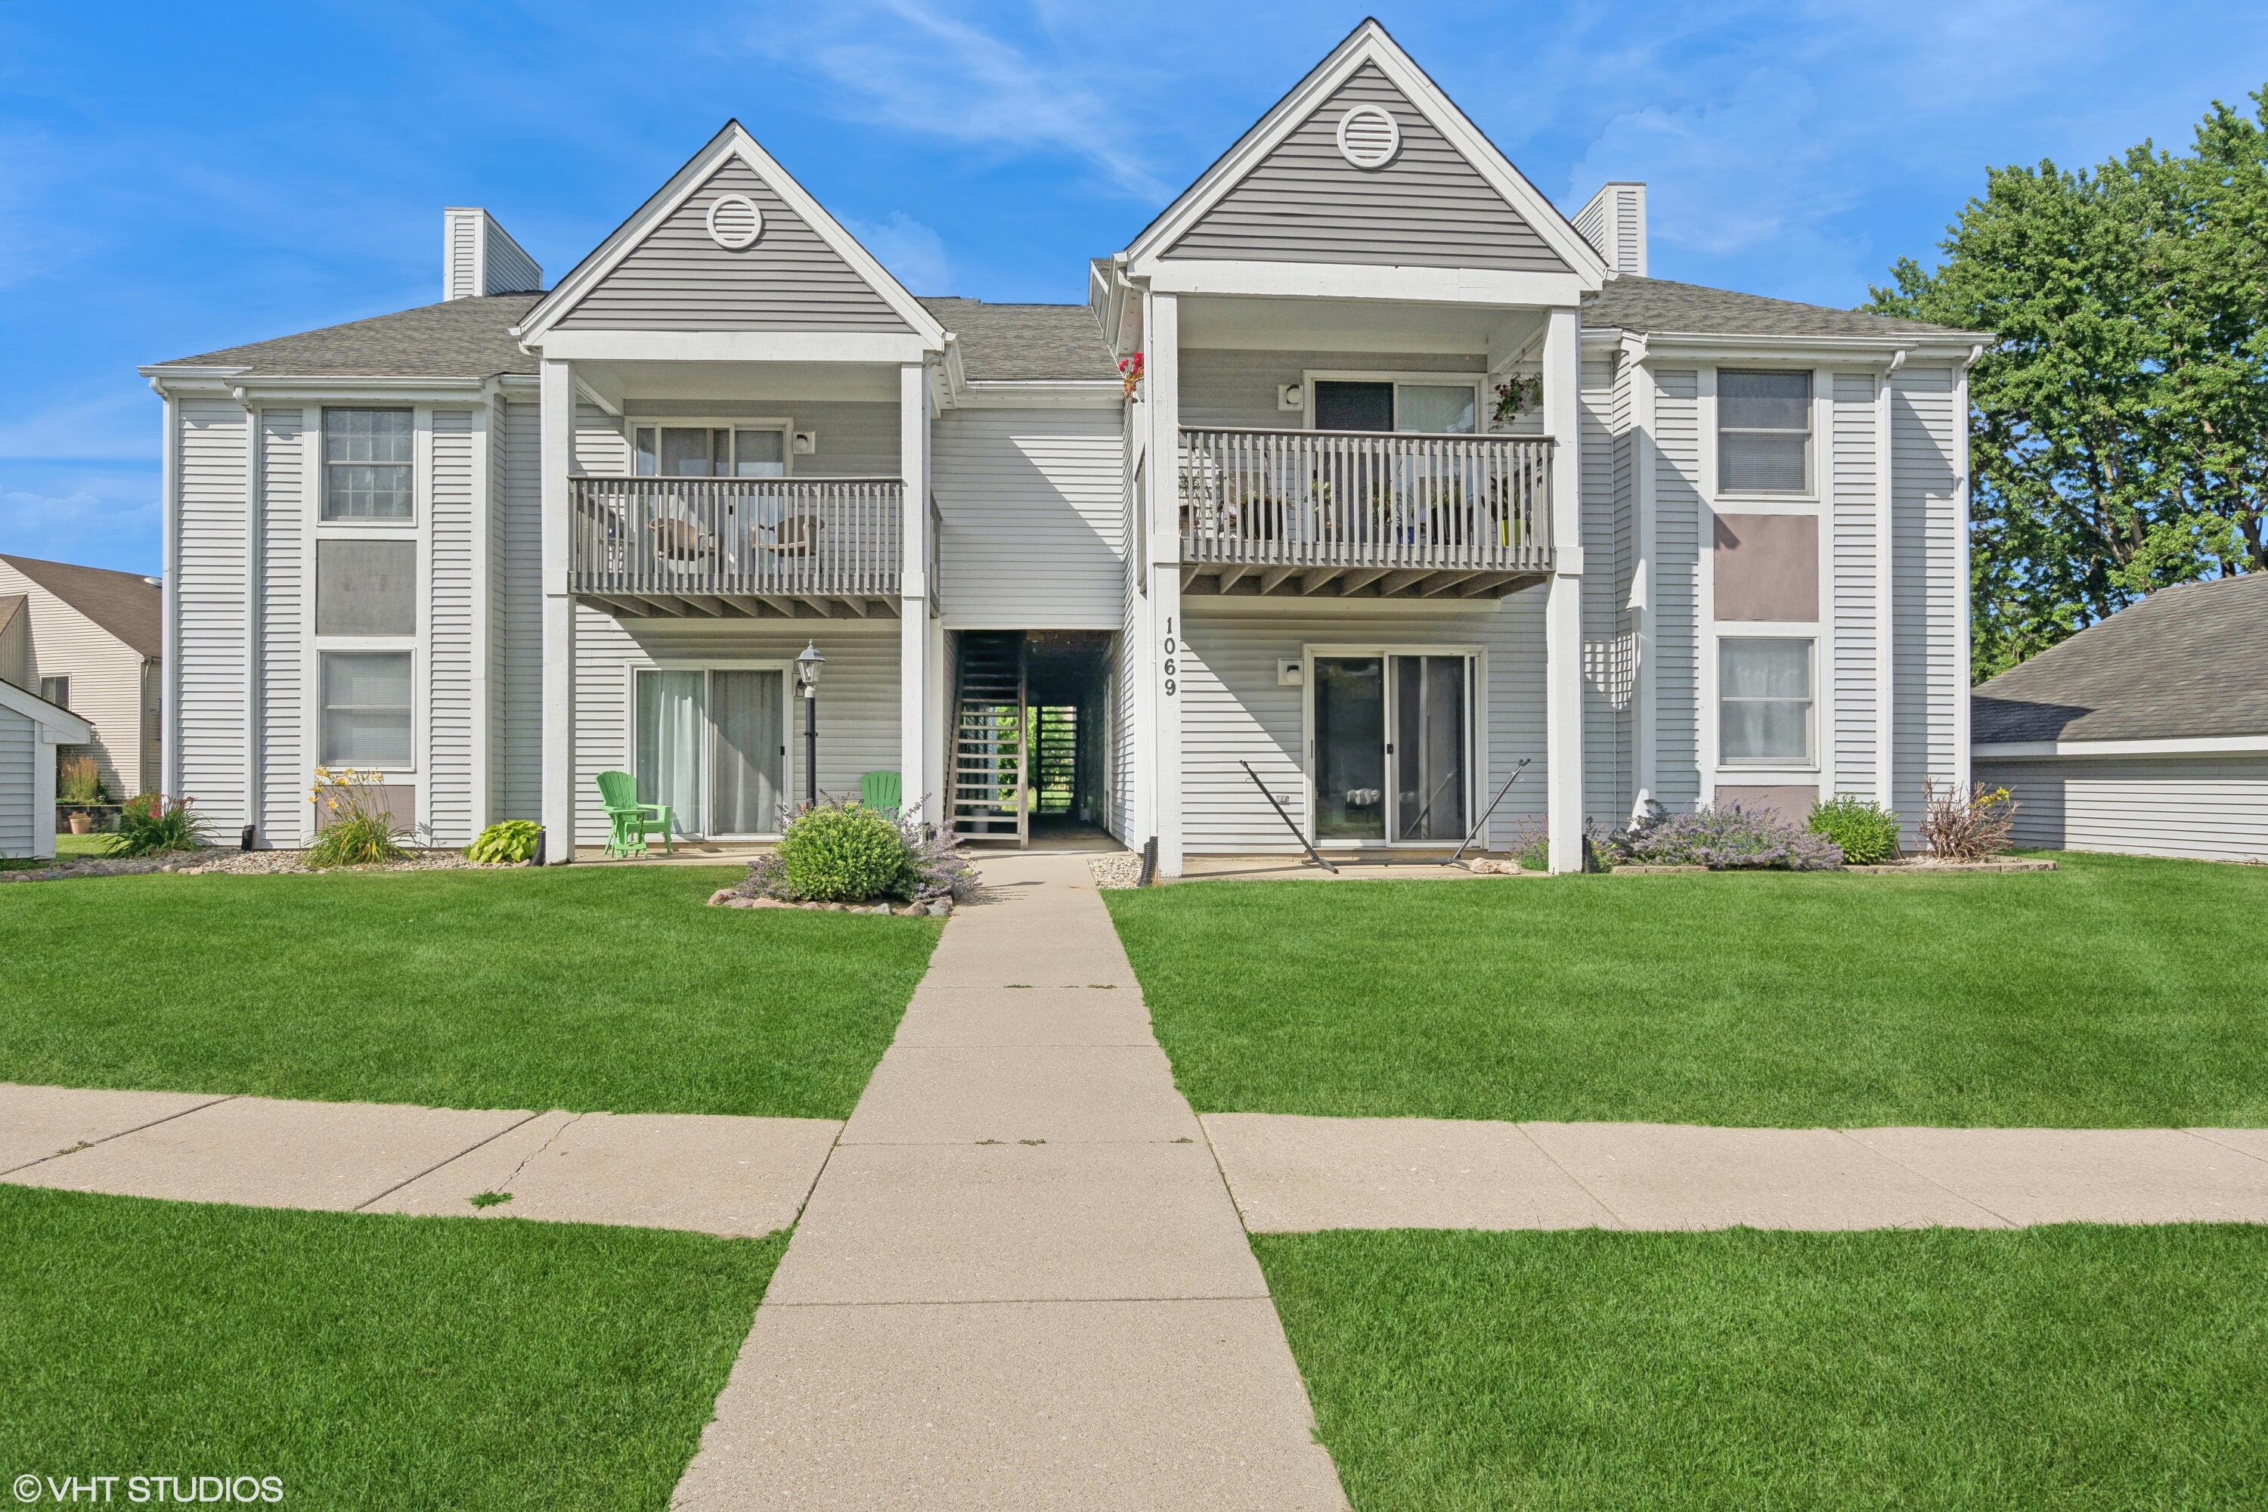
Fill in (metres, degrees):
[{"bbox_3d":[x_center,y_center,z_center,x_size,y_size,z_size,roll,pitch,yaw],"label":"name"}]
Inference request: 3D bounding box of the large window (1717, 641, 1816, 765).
[{"bbox_3d":[6.320,-0.531,11.327,1.035,1.330,0.122,0,0,-2],"label":"large window"}]

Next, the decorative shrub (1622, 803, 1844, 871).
[{"bbox_3d":[5.564,0.742,10.550,1.900,0.620,0.950,0,0,-3],"label":"decorative shrub"}]

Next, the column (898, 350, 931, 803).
[{"bbox_3d":[-2.159,-1.398,11.236,0.244,4.923,0.244,0,0,-2],"label":"column"}]

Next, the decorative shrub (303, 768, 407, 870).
[{"bbox_3d":[-7.999,0.639,11.672,1.015,1.025,0.893,0,0,-2],"label":"decorative shrub"}]

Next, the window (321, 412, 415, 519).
[{"bbox_3d":[-8.520,-3.229,12.620,1.030,1.270,0.100,0,0,-3],"label":"window"}]

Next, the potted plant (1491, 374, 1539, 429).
[{"bbox_3d":[3.708,-3.387,10.861,0.548,0.548,0.507,0,0,-2],"label":"potted plant"}]

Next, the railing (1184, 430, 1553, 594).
[{"bbox_3d":[1.974,-2.212,10.687,3.451,1.238,1.807,0,0,-2],"label":"railing"}]

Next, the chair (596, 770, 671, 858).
[{"bbox_3d":[-5.401,0.635,12.300,0.780,0.920,0.720,0,0,35],"label":"chair"}]

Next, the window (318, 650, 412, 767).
[{"bbox_3d":[-8.485,-0.509,12.525,1.045,1.319,0.122,0,0,-2],"label":"window"}]

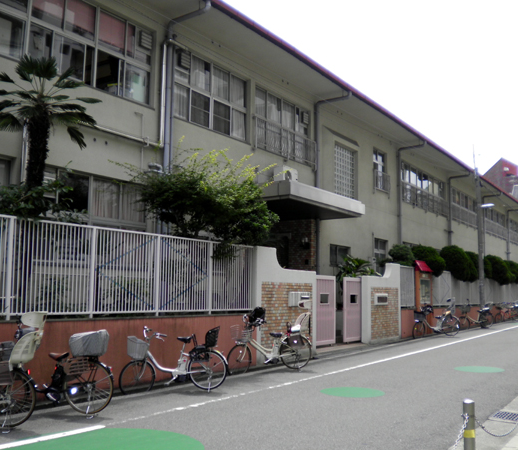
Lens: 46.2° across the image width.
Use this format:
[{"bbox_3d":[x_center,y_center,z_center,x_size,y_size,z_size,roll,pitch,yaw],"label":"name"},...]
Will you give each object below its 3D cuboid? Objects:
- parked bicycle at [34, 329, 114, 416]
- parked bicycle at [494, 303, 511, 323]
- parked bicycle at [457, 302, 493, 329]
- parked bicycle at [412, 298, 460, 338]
[{"bbox_3d":[-2.664,1.815,7.622,1.750,1.130,0.570,2,-6,-15],"label":"parked bicycle"},{"bbox_3d":[13.090,4.594,31.921,1.770,1.050,0.550,3,-6,-19],"label":"parked bicycle"},{"bbox_3d":[9.229,3.852,25.774,1.800,1.150,0.570,3,-6,-19],"label":"parked bicycle"},{"bbox_3d":[6.122,3.235,21.060,1.750,1.320,0.580,2,-7,-10],"label":"parked bicycle"}]

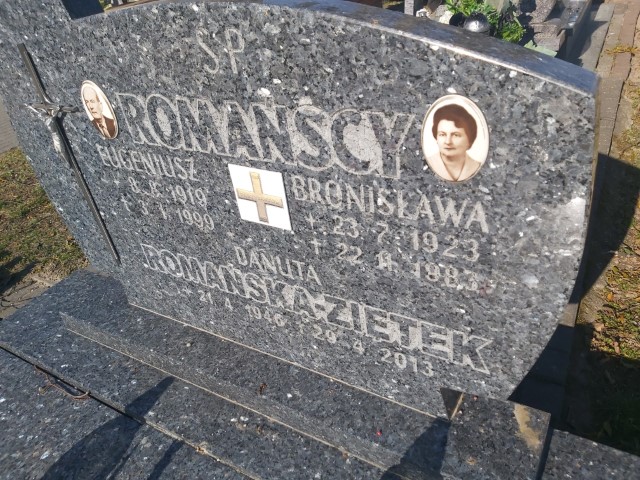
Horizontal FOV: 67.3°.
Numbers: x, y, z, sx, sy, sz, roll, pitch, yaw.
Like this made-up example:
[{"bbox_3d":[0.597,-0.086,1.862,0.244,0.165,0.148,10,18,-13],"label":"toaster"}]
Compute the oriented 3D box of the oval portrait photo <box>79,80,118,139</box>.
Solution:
[{"bbox_3d":[-0.540,-0.316,1.178,0.109,0.150,0.010,12,38,27],"label":"oval portrait photo"}]

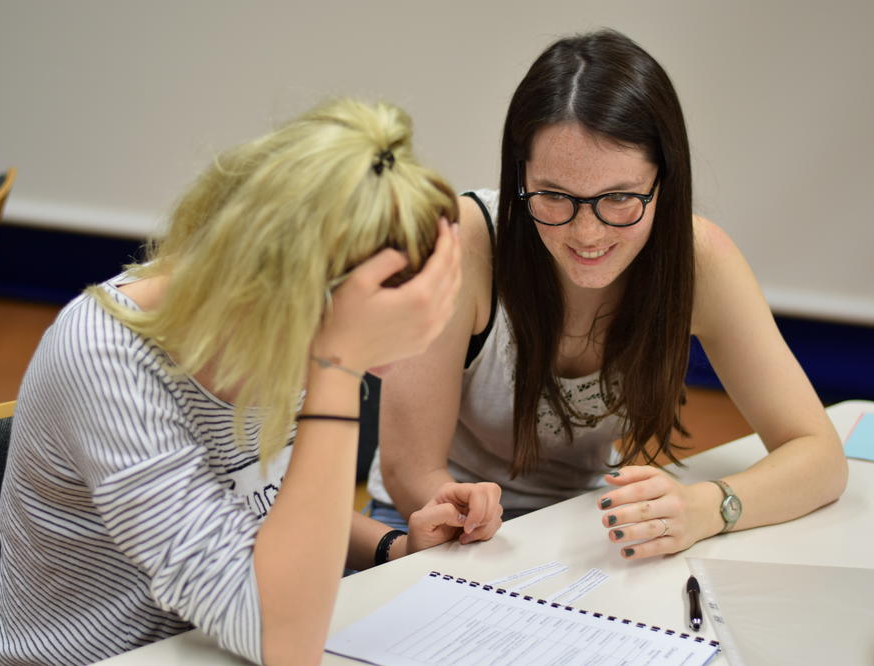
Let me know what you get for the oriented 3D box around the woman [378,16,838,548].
[{"bbox_3d":[0.130,0.247,2.477,0.550,1.220,0.580,-3,16,-26],"label":"woman"}]

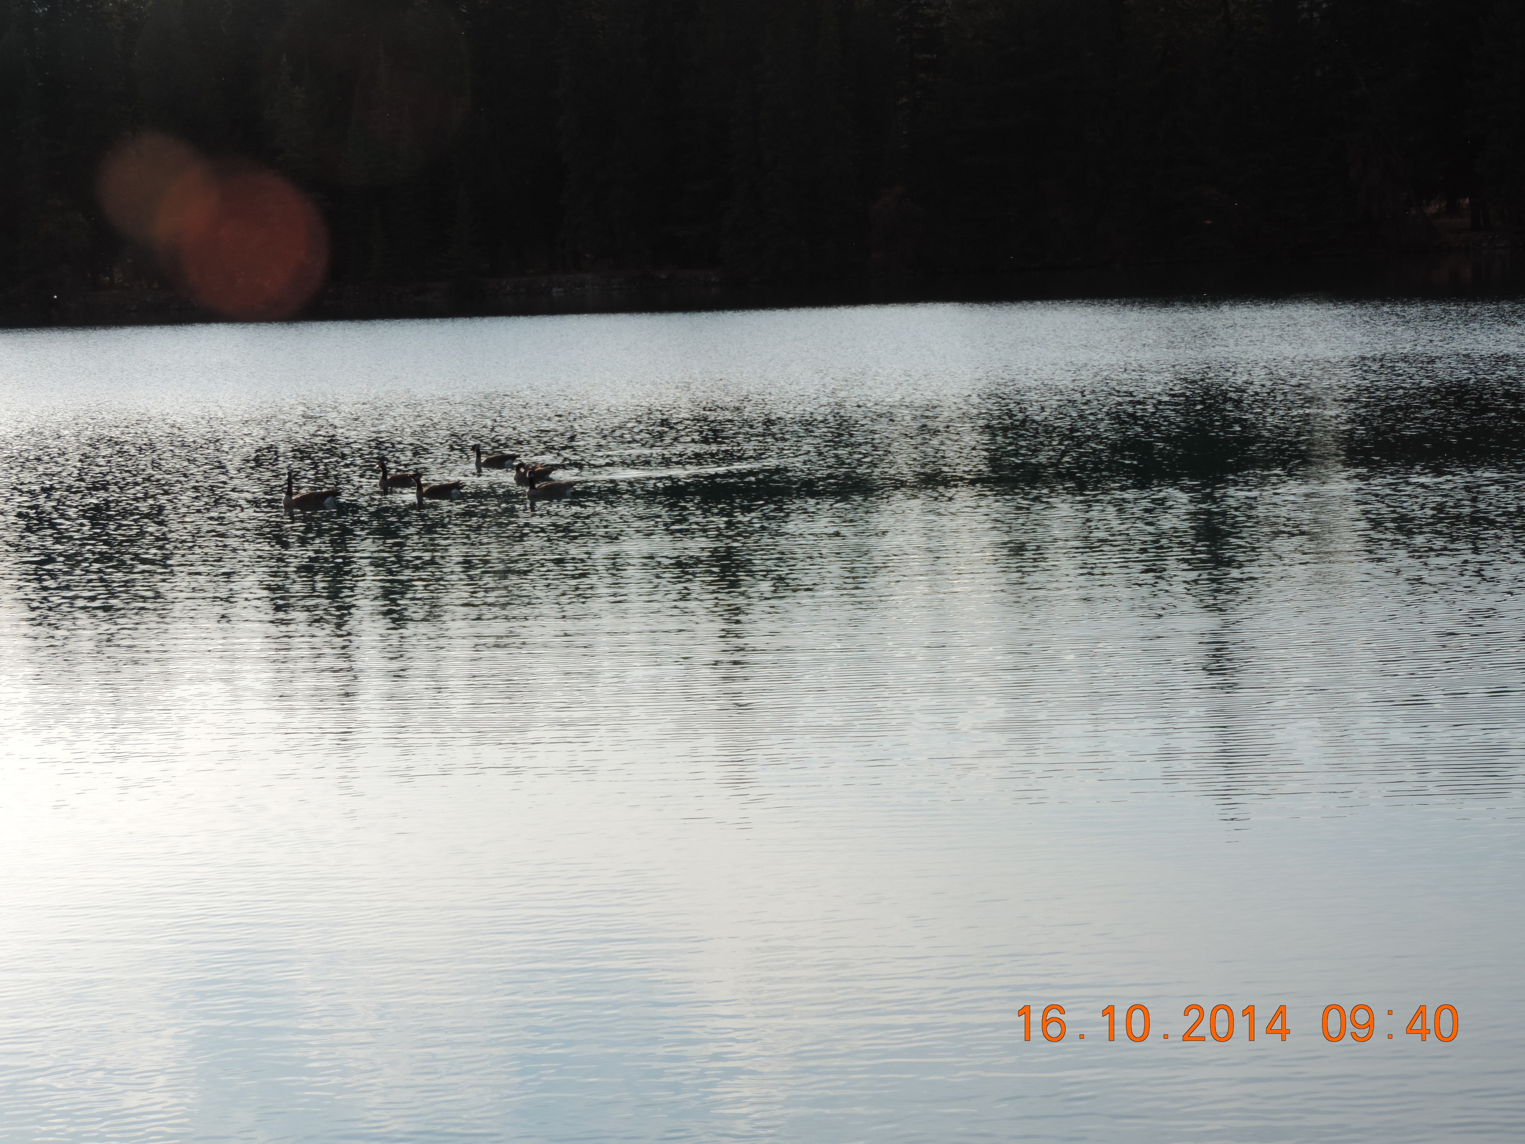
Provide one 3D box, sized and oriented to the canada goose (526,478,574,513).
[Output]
[{"bbox_3d":[-2.587,-1.056,45.921,0.640,0.410,0.270,-3,5,0],"label":"canada goose"}]

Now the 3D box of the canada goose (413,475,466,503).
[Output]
[{"bbox_3d":[-4.086,-1.071,47.118,0.660,0.380,0.270,-2,5,10],"label":"canada goose"}]

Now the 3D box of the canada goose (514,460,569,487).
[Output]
[{"bbox_3d":[-2.949,-1.269,49.060,0.620,0.340,0.270,-5,6,-30],"label":"canada goose"}]

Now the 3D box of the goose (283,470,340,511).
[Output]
[{"bbox_3d":[-5.567,-0.979,46.258,0.700,0.480,0.270,-2,5,12],"label":"goose"}]

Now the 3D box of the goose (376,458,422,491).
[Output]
[{"bbox_3d":[-4.831,-1.298,49.849,0.640,0.440,0.270,-2,5,5],"label":"goose"}]

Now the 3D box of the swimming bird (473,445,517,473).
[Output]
[{"bbox_3d":[-3.839,-1.664,53.872,0.670,0.400,0.270,-2,5,10],"label":"swimming bird"}]

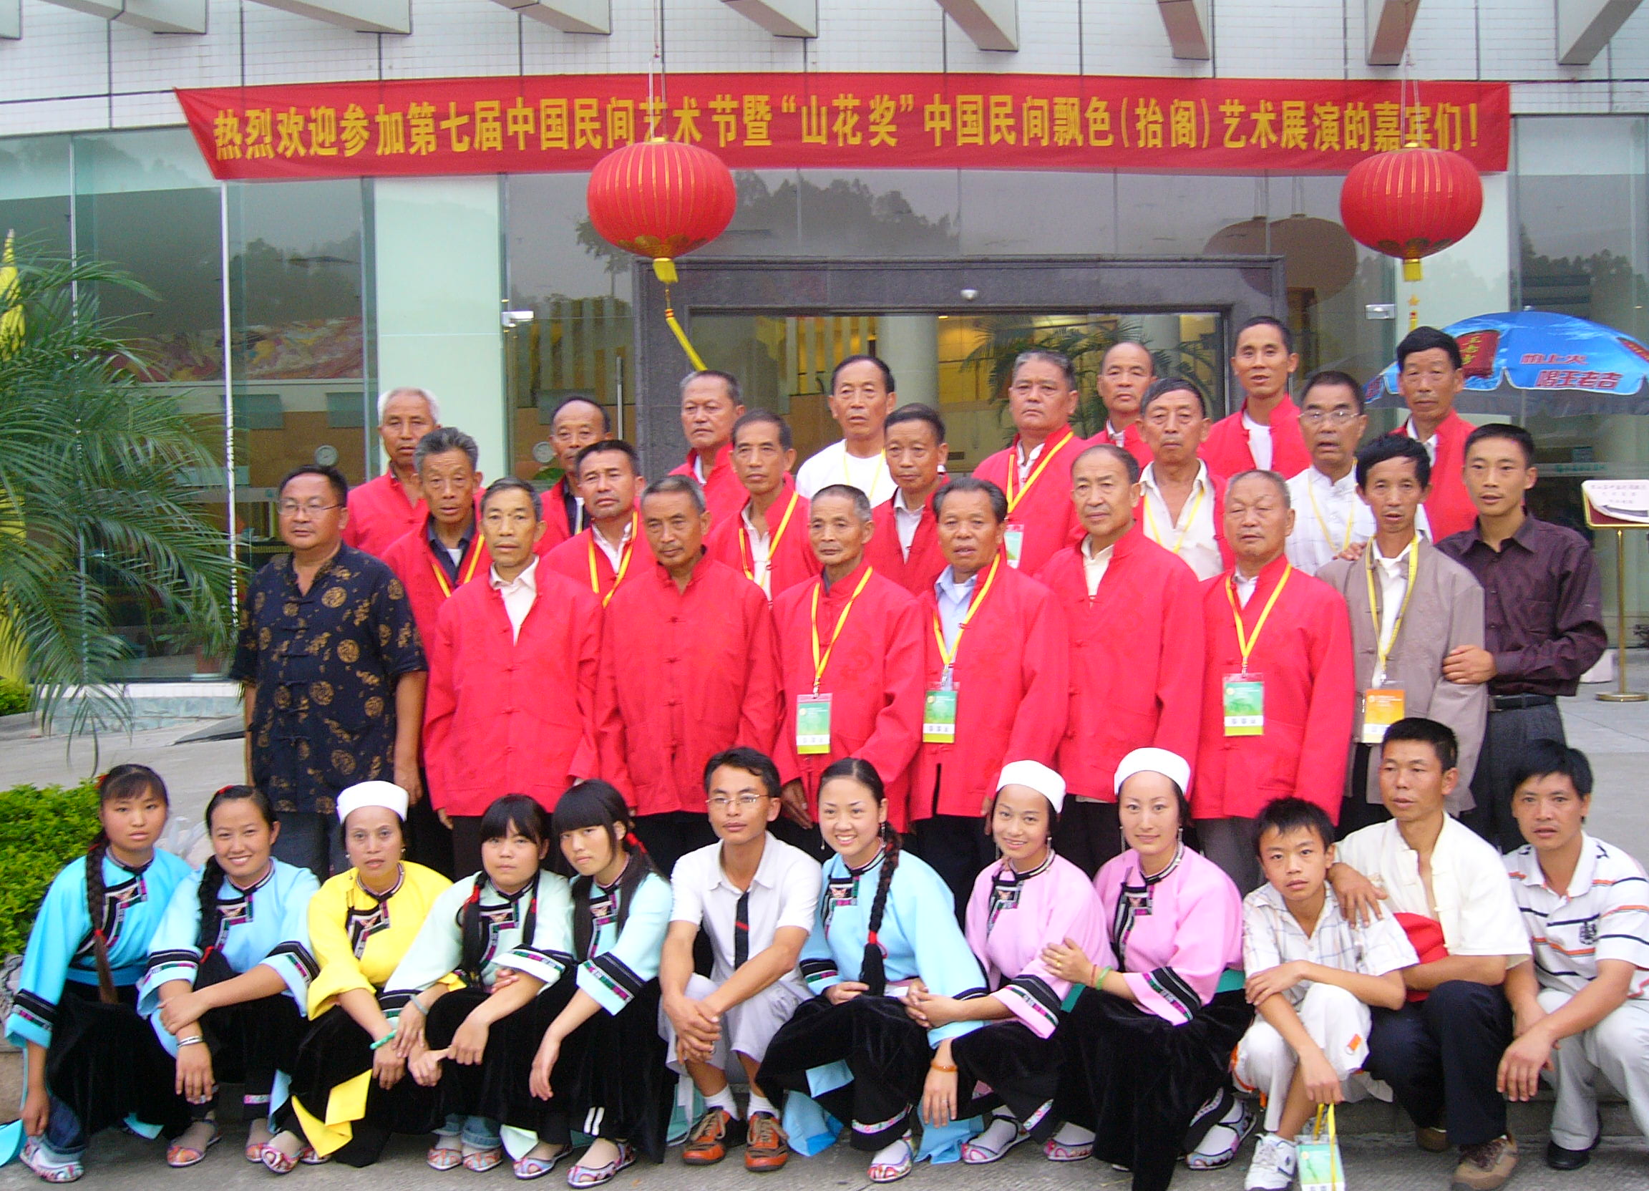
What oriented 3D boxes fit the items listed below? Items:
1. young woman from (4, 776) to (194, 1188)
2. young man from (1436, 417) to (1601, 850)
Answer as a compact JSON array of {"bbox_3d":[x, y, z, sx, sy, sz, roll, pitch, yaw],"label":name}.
[{"bbox_3d":[-1.868,0.947,4.700,0.480,1.016,0.600,-2,1,-17],"label":"young woman"},{"bbox_3d":[1.831,0.389,4.758,0.520,1.682,0.360,-1,0,30],"label":"young man"}]

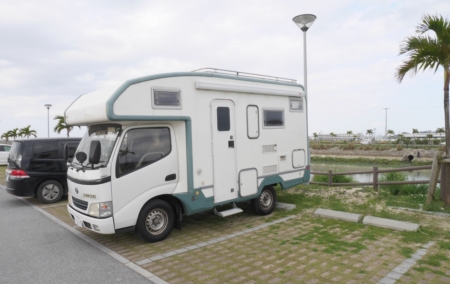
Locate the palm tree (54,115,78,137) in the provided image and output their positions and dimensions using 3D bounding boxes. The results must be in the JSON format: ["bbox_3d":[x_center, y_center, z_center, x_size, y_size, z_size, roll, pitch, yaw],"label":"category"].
[{"bbox_3d":[-14.126,-0.307,28.000,2.300,4.200,2.300,-1,0,-43],"label":"palm tree"}]

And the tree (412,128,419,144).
[{"bbox_3d":[47.594,-1.534,78.000,1.600,4.100,1.600,-1,0,-43],"label":"tree"}]

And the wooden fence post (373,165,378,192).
[{"bbox_3d":[4.513,1.087,9.350,0.140,0.740,0.140,-1,0,-43],"label":"wooden fence post"}]

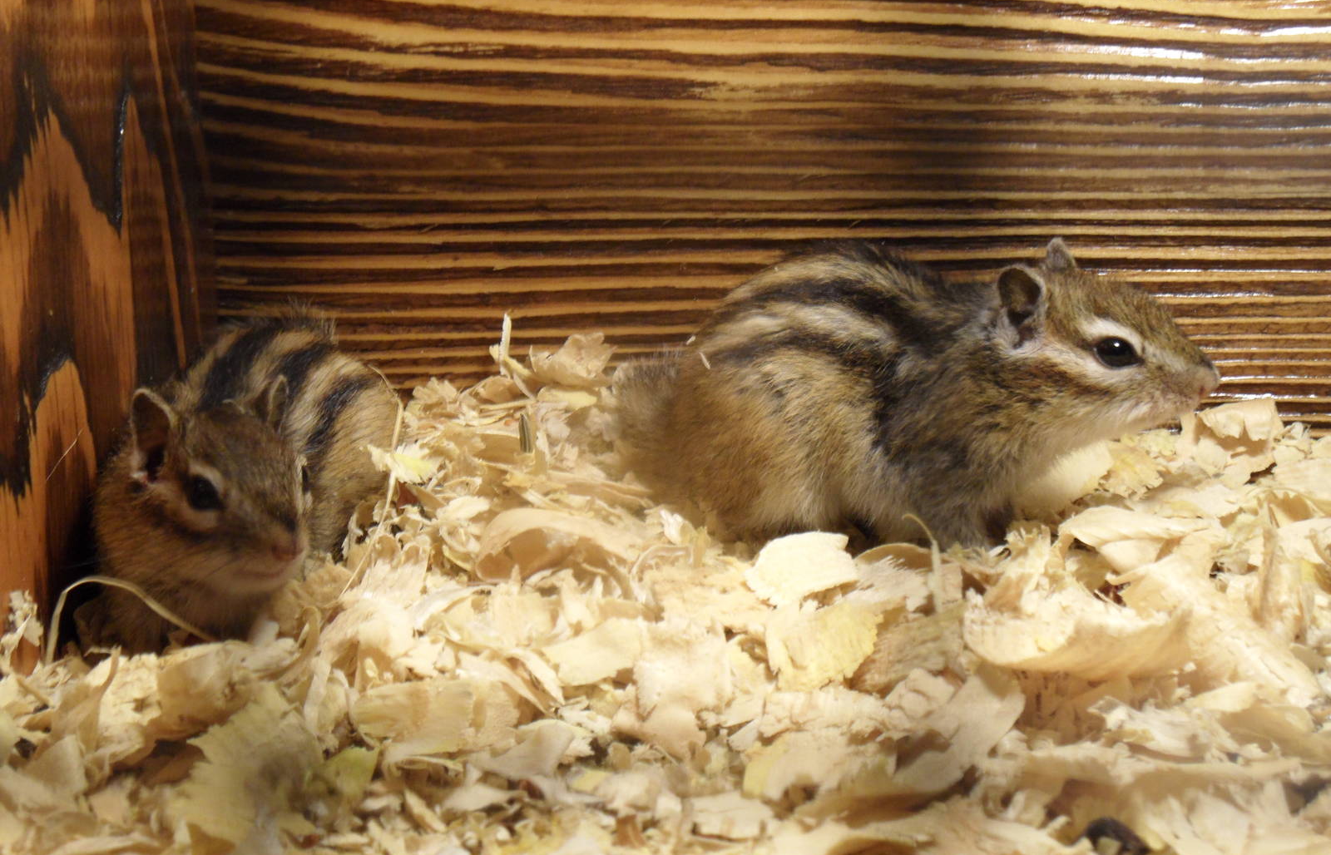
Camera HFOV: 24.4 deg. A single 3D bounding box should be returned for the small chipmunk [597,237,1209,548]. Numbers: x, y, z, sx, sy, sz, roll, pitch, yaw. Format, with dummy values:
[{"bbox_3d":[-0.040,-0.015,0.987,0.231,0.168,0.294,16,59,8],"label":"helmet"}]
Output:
[{"bbox_3d":[0.047,-0.005,0.580,0.113,0.056,0.050,2,18,5],"label":"small chipmunk"}]

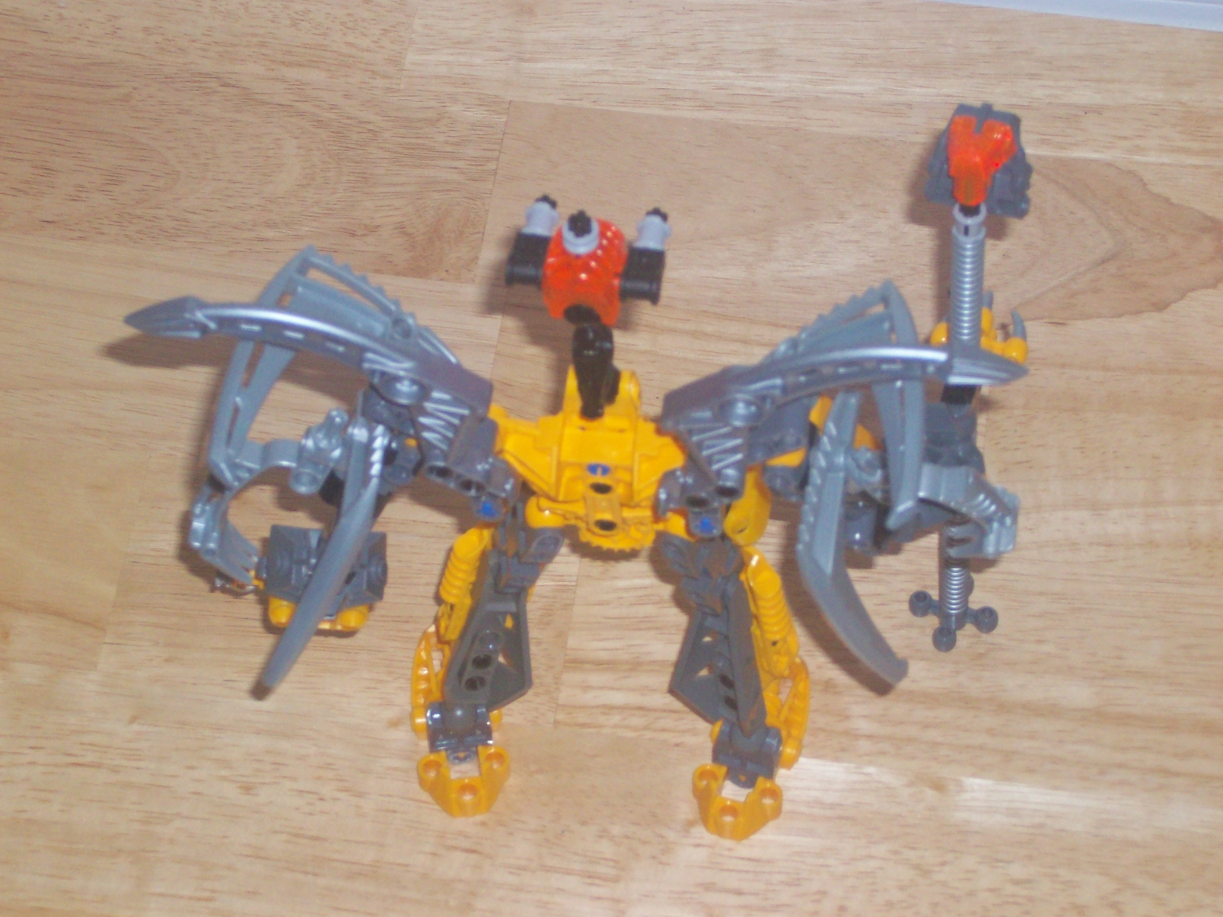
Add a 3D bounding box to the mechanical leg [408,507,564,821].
[{"bbox_3d":[-0.031,0.043,0.887,0.035,0.086,0.049,-5,56,-9],"label":"mechanical leg"}]

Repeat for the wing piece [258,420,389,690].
[{"bbox_3d":[-0.063,0.021,0.809,0.013,0.020,0.068,20,72,0],"label":"wing piece"}]

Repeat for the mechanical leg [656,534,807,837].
[{"bbox_3d":[0.030,0.050,0.883,0.034,0.086,0.049,7,57,10],"label":"mechanical leg"}]

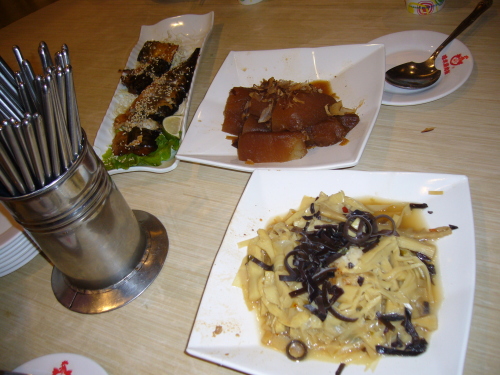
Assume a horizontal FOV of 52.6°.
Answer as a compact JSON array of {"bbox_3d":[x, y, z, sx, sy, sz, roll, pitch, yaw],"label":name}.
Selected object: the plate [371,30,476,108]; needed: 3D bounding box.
[{"bbox_3d":[0.204,-0.150,0.657,0.161,0.021,0.161,-9,46,10],"label":"plate"}]

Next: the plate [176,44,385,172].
[{"bbox_3d":[0.048,-0.100,0.652,0.233,0.036,0.233,4,50,21],"label":"plate"}]

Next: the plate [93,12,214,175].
[{"bbox_3d":[-0.133,-0.143,0.750,0.131,0.037,0.362,-6,47,13],"label":"plate"}]

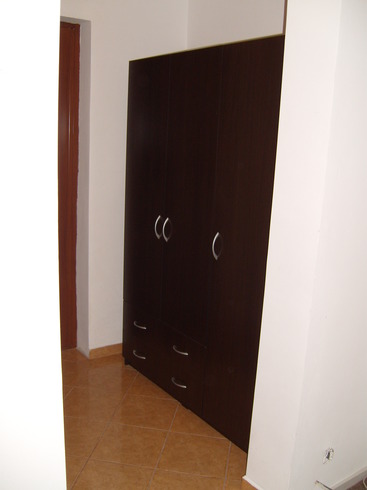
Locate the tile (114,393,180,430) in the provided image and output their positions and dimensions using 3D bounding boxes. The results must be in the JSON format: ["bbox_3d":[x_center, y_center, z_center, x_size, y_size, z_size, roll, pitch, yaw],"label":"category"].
[{"bbox_3d":[-0.216,0.973,2.879,0.330,0.012,0.330,4,12,8],"label":"tile"}]

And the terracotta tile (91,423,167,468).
[{"bbox_3d":[-0.266,1.039,2.556,0.330,0.012,0.330,4,12,8],"label":"terracotta tile"}]

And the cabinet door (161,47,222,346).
[{"bbox_3d":[0.036,-0.247,2.762,0.025,1.576,0.459,-6,15,-35],"label":"cabinet door"}]

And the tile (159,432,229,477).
[{"bbox_3d":[0.062,1.064,2.511,0.330,0.012,0.330,4,12,8],"label":"tile"}]

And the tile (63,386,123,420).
[{"bbox_3d":[-0.545,0.948,2.925,0.330,0.012,0.330,4,12,8],"label":"tile"}]

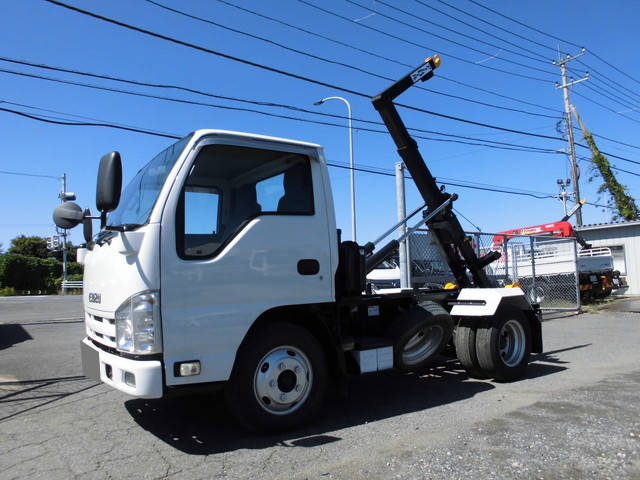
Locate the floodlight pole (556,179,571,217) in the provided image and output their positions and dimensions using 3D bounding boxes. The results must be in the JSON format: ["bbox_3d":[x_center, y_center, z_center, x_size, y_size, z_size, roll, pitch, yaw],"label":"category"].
[{"bbox_3d":[16.840,-0.387,32.649,0.950,7.640,0.450,-4,-6,23],"label":"floodlight pole"}]

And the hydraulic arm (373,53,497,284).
[{"bbox_3d":[1.327,-0.788,5.387,2.050,2.680,0.600,2,-6,-36],"label":"hydraulic arm"}]

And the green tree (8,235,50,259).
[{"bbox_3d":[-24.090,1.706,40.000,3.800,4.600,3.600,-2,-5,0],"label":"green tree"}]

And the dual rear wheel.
[{"bbox_3d":[1.697,0.983,4.682,0.690,0.690,0.420,2,-6,-36],"label":"dual rear wheel"}]

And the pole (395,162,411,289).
[{"bbox_3d":[1.616,0.071,9.271,0.150,3.190,0.150,-2,-5,0],"label":"pole"}]

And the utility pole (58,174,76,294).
[{"bbox_3d":[-15.889,-0.374,30.000,0.800,7.550,0.450,-2,-5,0],"label":"utility pole"}]

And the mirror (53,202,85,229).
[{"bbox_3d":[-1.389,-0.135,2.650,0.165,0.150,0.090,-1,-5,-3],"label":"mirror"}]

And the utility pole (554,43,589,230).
[{"bbox_3d":[11.366,-3.085,21.062,1.900,10.820,0.500,-6,-6,43],"label":"utility pole"}]

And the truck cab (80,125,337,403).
[{"bbox_3d":[-0.959,0.146,3.620,1.540,1.620,1.700,2,-6,-36],"label":"truck cab"}]

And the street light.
[{"bbox_3d":[0.893,-1.821,20.642,1.900,8.840,0.300,-3,-5,12],"label":"street light"}]

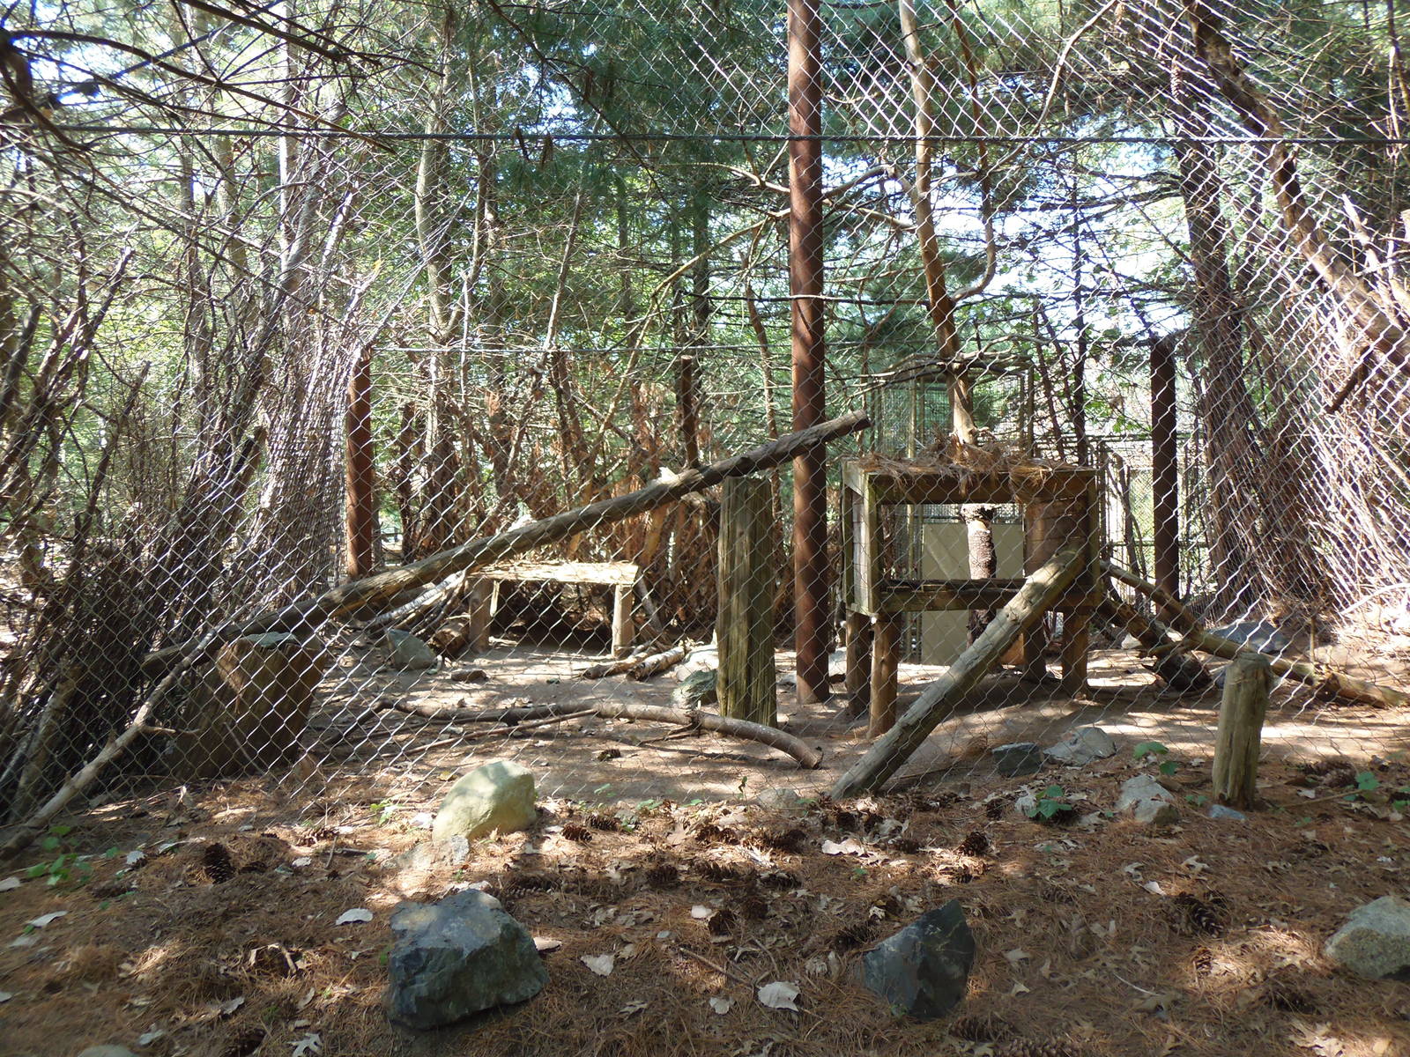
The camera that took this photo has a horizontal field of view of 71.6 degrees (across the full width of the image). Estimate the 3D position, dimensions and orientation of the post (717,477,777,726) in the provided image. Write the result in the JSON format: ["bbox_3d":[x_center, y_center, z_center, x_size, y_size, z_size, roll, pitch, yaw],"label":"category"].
[{"bbox_3d":[0.192,0.327,4.360,0.250,1.100,0.240,0,-1,0],"label":"post"}]

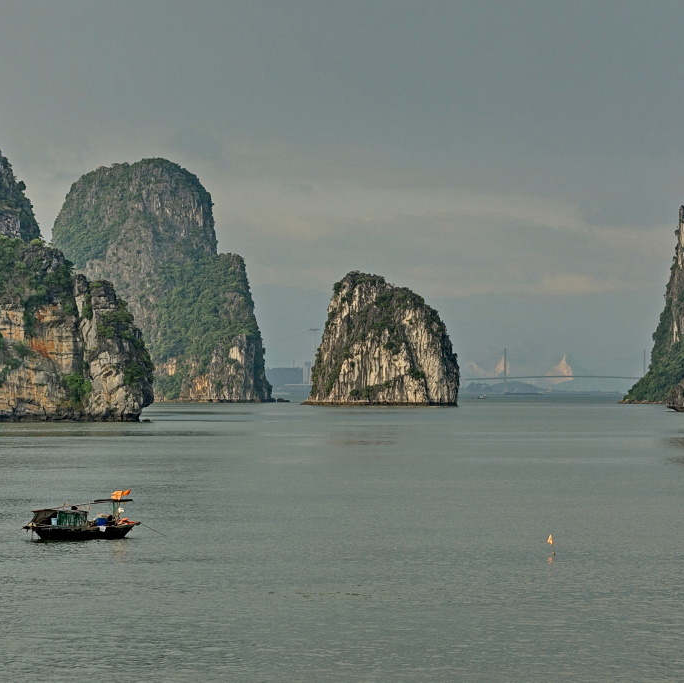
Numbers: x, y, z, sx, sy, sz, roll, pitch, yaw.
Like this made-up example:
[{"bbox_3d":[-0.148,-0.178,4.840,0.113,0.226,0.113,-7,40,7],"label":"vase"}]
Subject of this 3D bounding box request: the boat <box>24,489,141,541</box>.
[{"bbox_3d":[-14.982,9.988,202.000,6.600,2.950,2.000,0,-1,-12],"label":"boat"}]

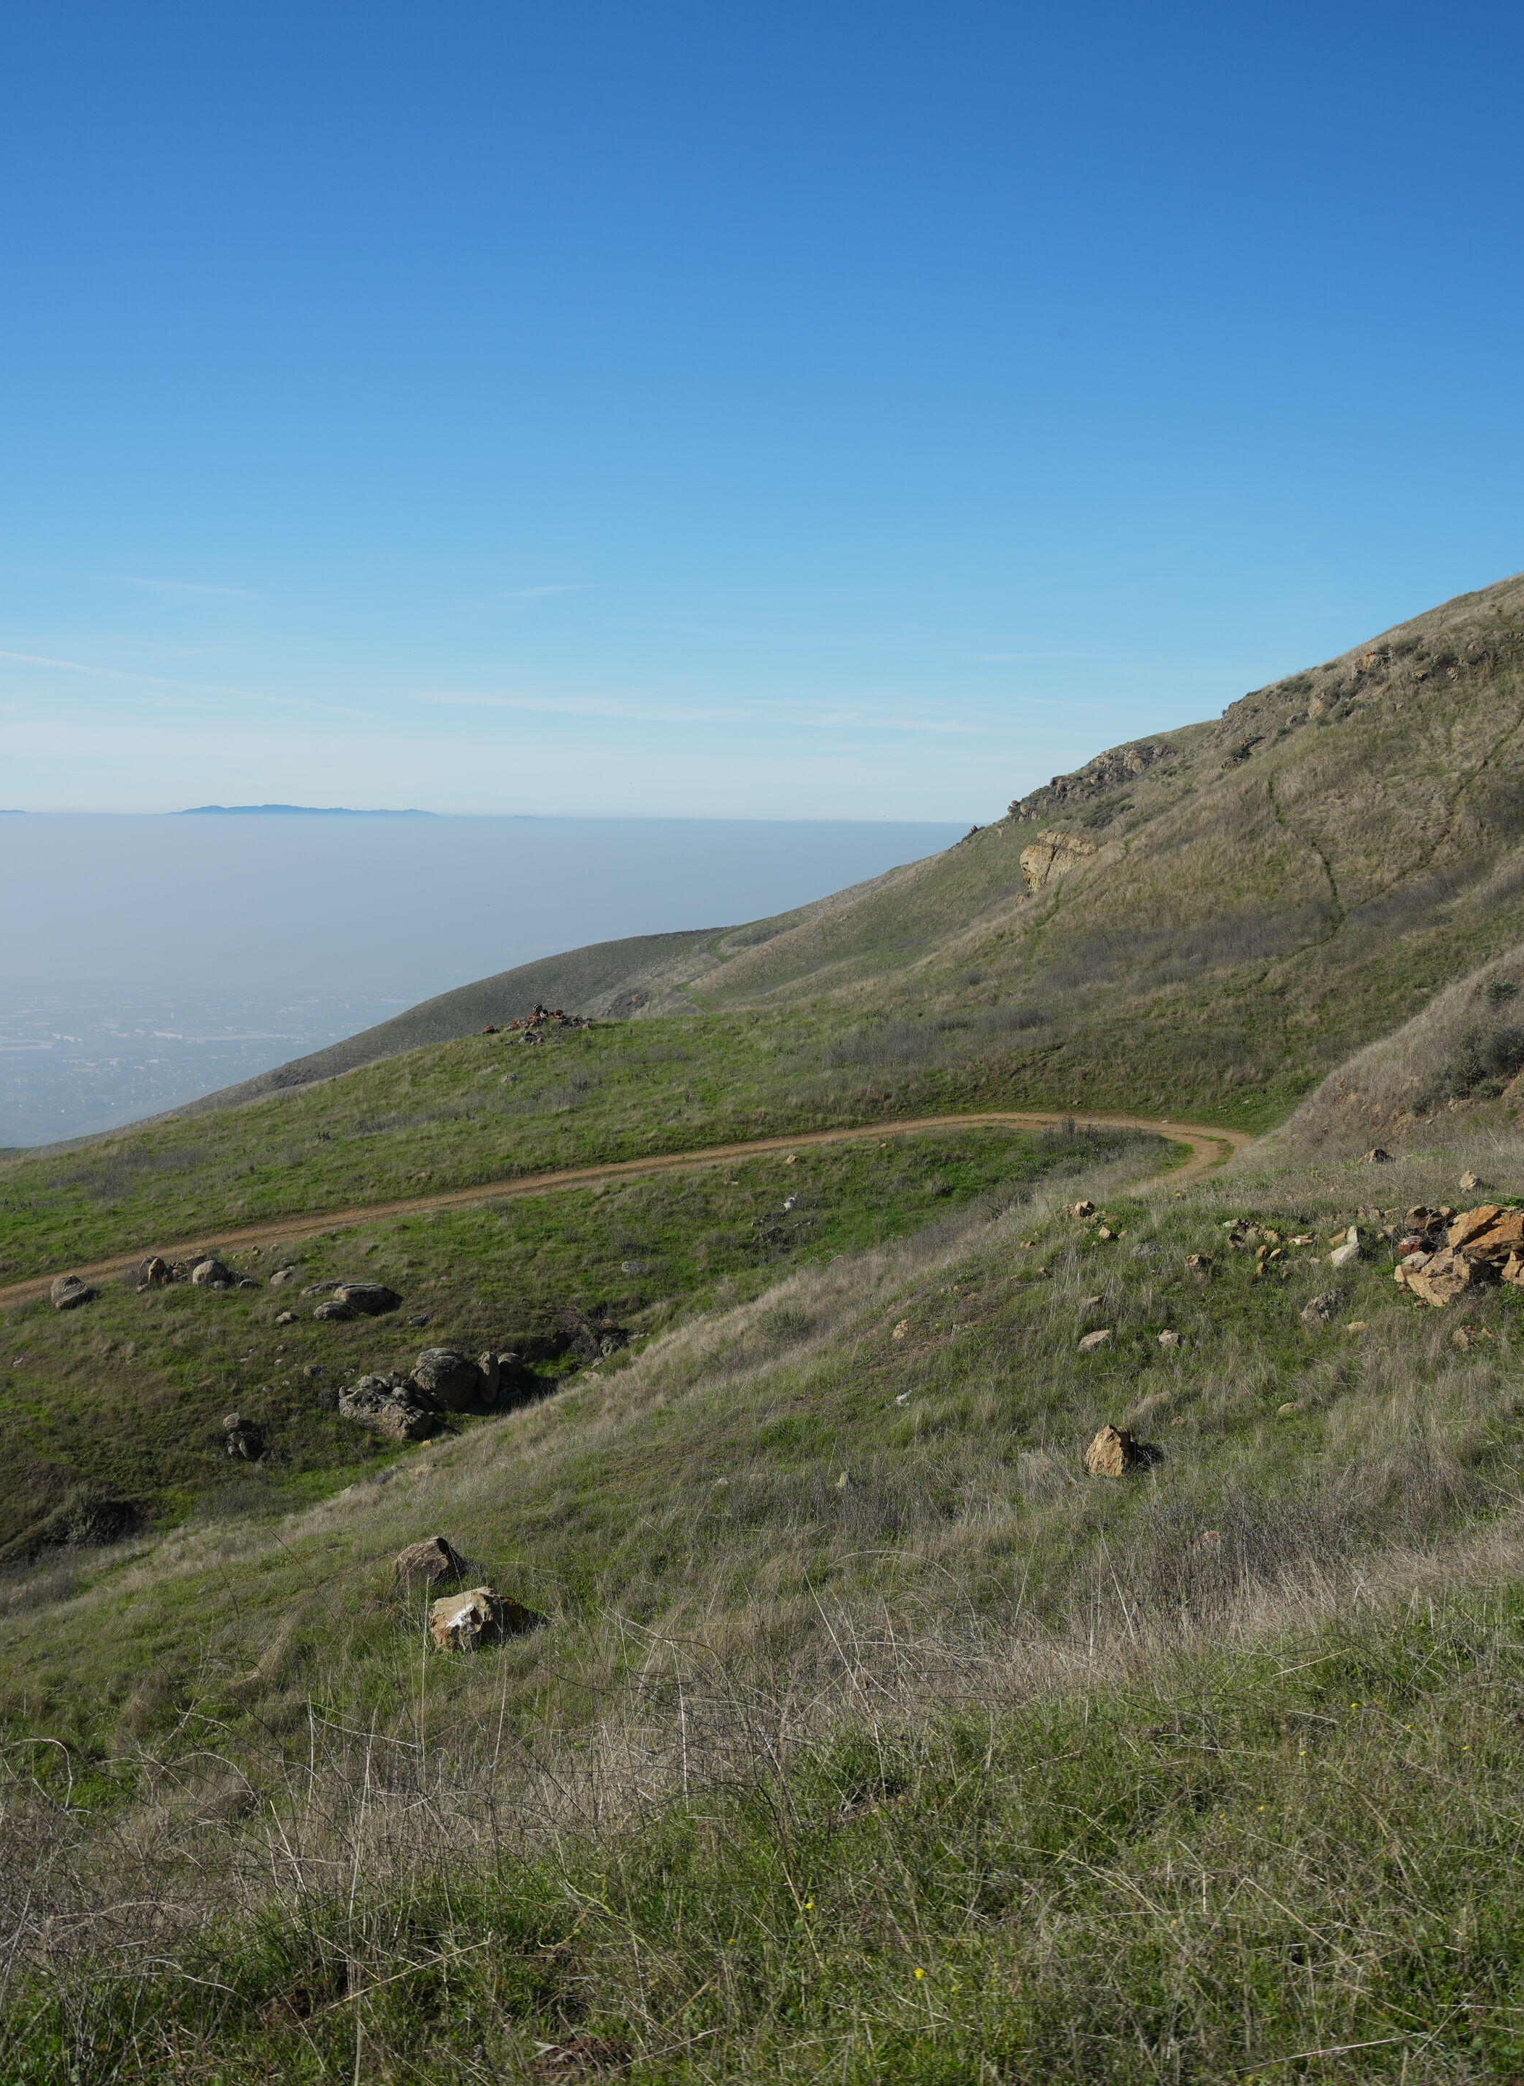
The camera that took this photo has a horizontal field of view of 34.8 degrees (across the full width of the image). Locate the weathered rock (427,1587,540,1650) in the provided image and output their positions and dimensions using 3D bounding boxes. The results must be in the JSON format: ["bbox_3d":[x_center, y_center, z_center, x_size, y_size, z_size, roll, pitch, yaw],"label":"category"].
[{"bbox_3d":[-2.195,4.497,19.000,0.800,0.460,0.570,0,6,-7],"label":"weathered rock"}]

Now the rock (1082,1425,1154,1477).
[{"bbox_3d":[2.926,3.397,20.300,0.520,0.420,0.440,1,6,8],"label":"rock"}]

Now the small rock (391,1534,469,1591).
[{"bbox_3d":[-2.736,4.312,20.100,0.620,0.440,0.500,0,6,-8],"label":"small rock"}]

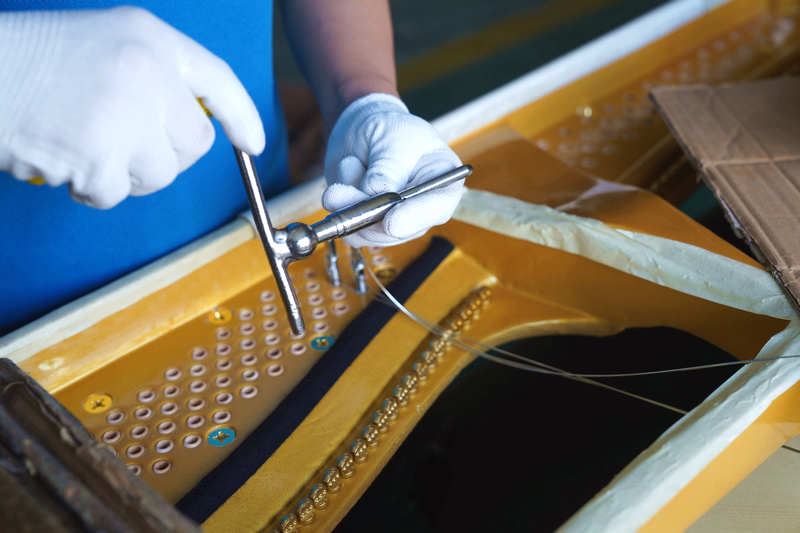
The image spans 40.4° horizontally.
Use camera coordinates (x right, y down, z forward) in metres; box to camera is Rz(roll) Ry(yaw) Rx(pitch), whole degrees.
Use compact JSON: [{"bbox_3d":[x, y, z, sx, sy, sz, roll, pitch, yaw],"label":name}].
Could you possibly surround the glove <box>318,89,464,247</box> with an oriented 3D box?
[{"bbox_3d":[-0.005,-0.068,0.780,0.102,0.090,0.118,-7,37,-10],"label":"glove"}]

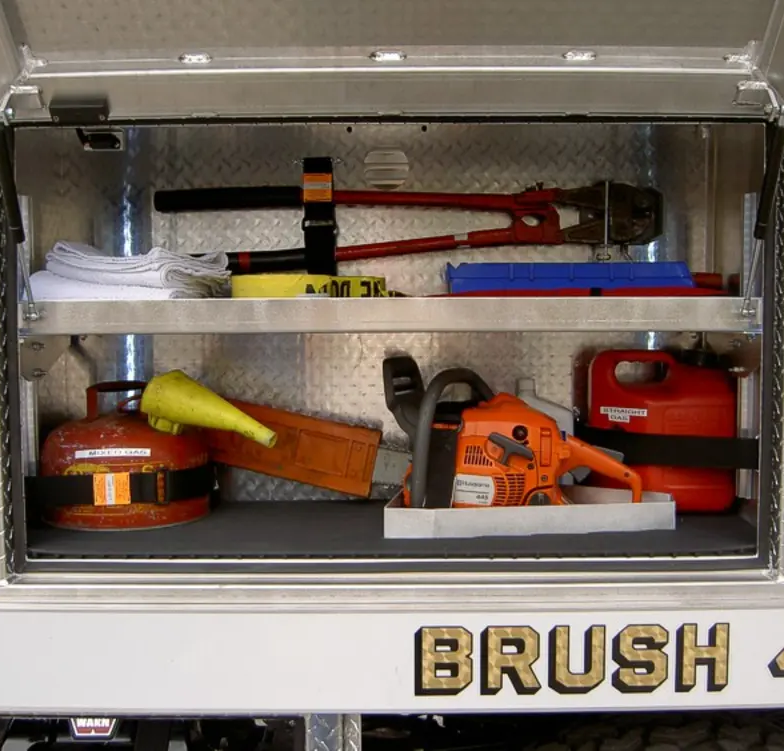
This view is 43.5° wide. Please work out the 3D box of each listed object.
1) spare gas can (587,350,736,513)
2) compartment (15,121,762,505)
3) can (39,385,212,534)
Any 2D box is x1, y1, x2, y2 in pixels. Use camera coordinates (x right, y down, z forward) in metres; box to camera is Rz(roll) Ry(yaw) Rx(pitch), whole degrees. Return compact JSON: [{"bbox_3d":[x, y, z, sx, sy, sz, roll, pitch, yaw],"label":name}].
[{"bbox_3d":[0.483,0.093,1.821,0.262,0.288,0.165,0,3,0],"label":"spare gas can"},{"bbox_3d":[-0.002,-0.097,1.627,1.070,0.690,0.440,0,3,0],"label":"compartment"},{"bbox_3d":[-0.461,0.125,1.734,0.288,0.244,0.288,-1,3,-8],"label":"can"}]

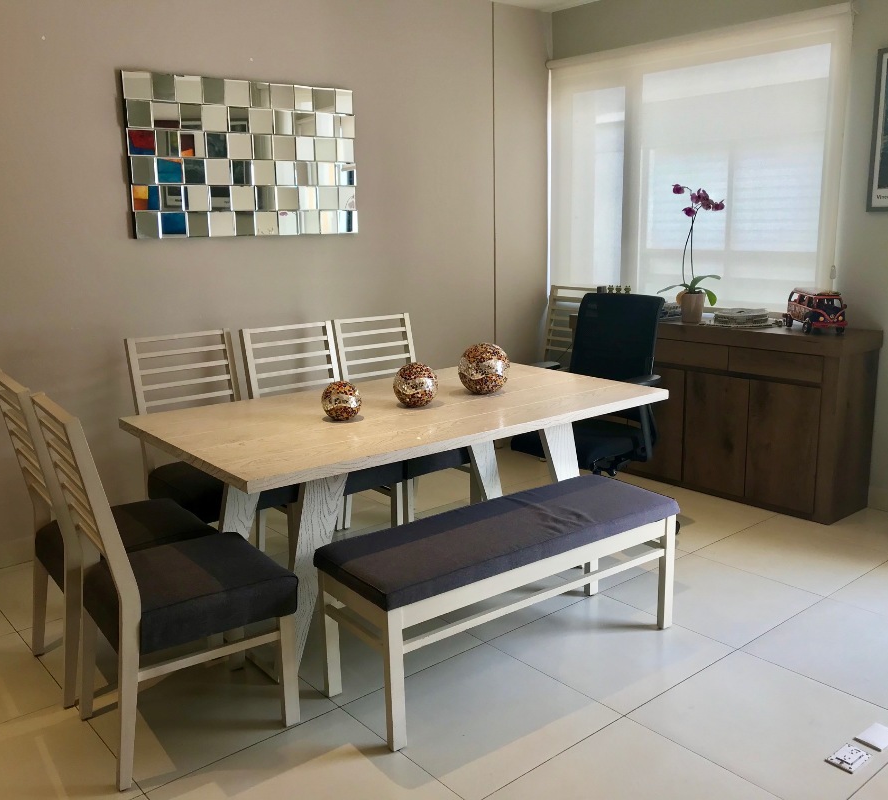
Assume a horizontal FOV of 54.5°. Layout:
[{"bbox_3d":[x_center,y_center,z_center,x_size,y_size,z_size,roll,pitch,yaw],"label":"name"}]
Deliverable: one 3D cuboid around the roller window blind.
[{"bbox_3d":[1.279,-1.248,4.790,0.100,1.455,1.890,-11,15,-38],"label":"roller window blind"}]

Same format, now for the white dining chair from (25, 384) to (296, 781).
[{"bbox_3d":[-0.763,0.462,2.460,0.585,0.995,0.440,-10,15,-36],"label":"white dining chair"}]

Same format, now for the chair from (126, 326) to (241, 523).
[{"bbox_3d":[-0.925,0.247,3.506,0.450,1.000,0.580,-10,15,-37],"label":"chair"}]

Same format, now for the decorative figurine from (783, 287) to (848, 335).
[{"bbox_3d":[1.758,-0.427,4.090,0.180,0.190,0.290,-1,12,0],"label":"decorative figurine"}]

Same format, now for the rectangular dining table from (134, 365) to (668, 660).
[{"bbox_3d":[-0.123,0.384,3.344,1.840,0.757,1.000,-10,15,-37],"label":"rectangular dining table"}]

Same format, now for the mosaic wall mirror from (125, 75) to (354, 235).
[{"bbox_3d":[-0.925,-1.162,4.169,1.205,0.730,0.050,-11,15,-39],"label":"mosaic wall mirror"}]

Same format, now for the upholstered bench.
[{"bbox_3d":[0.212,0.628,2.845,1.215,0.475,0.410,-10,15,-35],"label":"upholstered bench"}]

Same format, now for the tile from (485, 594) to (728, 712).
[{"bbox_3d":[0.570,0.845,2.944,0.600,0.012,0.600,-11,15,-39],"label":"tile"}]

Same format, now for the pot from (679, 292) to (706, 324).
[{"bbox_3d":[1.290,-0.480,4.490,0.125,0.150,0.125,-1,12,0],"label":"pot"}]

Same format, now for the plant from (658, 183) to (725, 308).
[{"bbox_3d":[1.320,-0.789,4.561,0.230,0.690,0.280,-11,15,-39],"label":"plant"}]

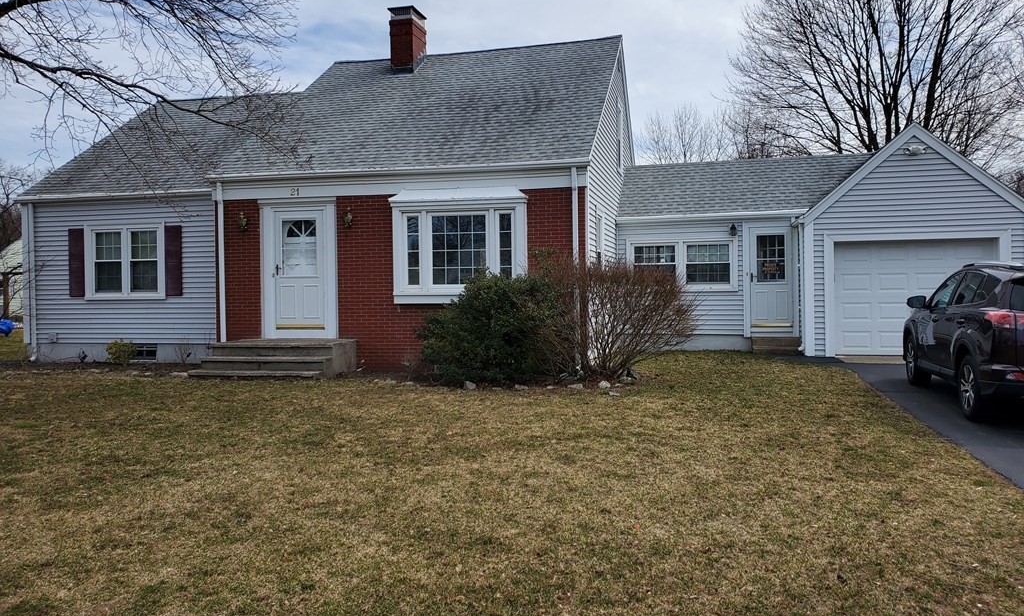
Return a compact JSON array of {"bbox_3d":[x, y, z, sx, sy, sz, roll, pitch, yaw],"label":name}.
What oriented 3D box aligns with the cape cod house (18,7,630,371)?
[{"bbox_3d":[-3.500,-2.834,18.122,12.150,7.650,9.600,0,1,14],"label":"cape cod house"}]

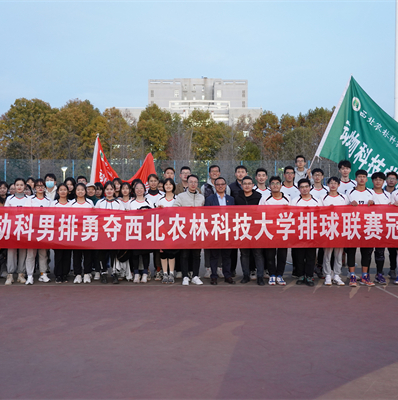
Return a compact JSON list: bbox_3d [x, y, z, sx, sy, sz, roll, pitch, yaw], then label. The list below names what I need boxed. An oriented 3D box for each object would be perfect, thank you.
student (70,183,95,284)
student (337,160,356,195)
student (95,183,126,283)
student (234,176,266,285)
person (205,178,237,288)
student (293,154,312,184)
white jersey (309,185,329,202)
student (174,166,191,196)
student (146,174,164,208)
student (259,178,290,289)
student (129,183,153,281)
[{"bbox_3d":[-1.854,0.529,7.991,0.430,1.591,0.380,0,1,-6],"label":"student"},{"bbox_3d":[2.452,0.331,8.341,0.500,1.980,0.360,0,1,7],"label":"student"},{"bbox_3d":[-1.425,0.512,8.009,0.470,1.624,0.380,0,1,-7],"label":"student"},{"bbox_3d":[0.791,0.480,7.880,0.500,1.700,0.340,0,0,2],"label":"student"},{"bbox_3d":[0.353,0.488,8.085,0.540,1.711,0.380,0,1,0],"label":"person"},{"bbox_3d":[1.904,0.042,9.200,0.500,1.740,0.360,0,0,3],"label":"student"},{"bbox_3d":[2.077,0.060,8.620,0.460,0.660,0.300,0,1,3],"label":"white jersey"},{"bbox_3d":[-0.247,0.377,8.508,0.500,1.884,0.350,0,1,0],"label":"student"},{"bbox_3d":[-0.763,0.451,8.434,0.460,1.764,0.360,0,1,0],"label":"student"},{"bbox_3d":[1.206,0.480,7.880,0.500,1.700,0.340,0,0,3],"label":"student"},{"bbox_3d":[-0.924,0.515,8.035,0.430,1.618,0.380,0,1,-5],"label":"student"}]

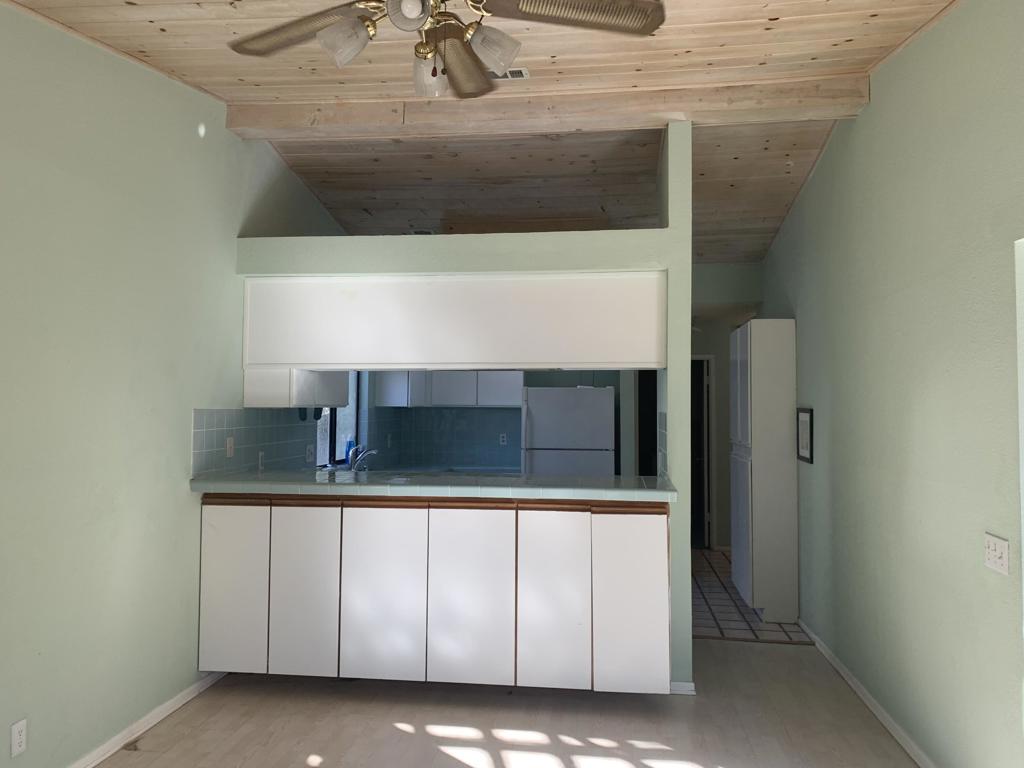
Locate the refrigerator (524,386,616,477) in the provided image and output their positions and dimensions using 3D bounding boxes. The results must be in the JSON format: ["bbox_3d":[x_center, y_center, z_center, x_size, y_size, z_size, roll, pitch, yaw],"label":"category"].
[{"bbox_3d":[0.558,0.882,7.415,0.850,1.674,0.760,0,-2,7],"label":"refrigerator"}]

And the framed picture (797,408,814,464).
[{"bbox_3d":[1.930,0.339,5.054,0.022,0.352,0.320,0,-2,7],"label":"framed picture"}]

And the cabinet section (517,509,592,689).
[{"bbox_3d":[0.235,1.080,4.009,0.369,0.869,0.380,0,-2,7],"label":"cabinet section"}]

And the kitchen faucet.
[{"bbox_3d":[-1.195,0.630,6.217,0.200,0.269,0.100,0,-2,7],"label":"kitchen faucet"}]

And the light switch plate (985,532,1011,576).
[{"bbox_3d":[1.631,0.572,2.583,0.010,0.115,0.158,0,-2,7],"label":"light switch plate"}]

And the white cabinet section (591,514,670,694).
[{"bbox_3d":[0.609,1.081,3.962,0.373,0.869,0.380,0,-2,7],"label":"white cabinet section"}]

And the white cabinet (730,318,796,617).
[{"bbox_3d":[1.909,0.619,5.890,0.296,2.126,0.930,0,-2,7],"label":"white cabinet"}]

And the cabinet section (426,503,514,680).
[{"bbox_3d":[-0.176,1.080,4.062,0.450,0.869,0.380,0,-2,7],"label":"cabinet section"}]

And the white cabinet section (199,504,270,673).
[{"bbox_3d":[-1.430,1.078,4.223,0.382,0.869,0.380,0,-2,7],"label":"white cabinet section"}]

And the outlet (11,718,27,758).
[{"bbox_3d":[-1.776,1.279,2.777,0.009,0.114,0.071,0,-2,7],"label":"outlet"}]

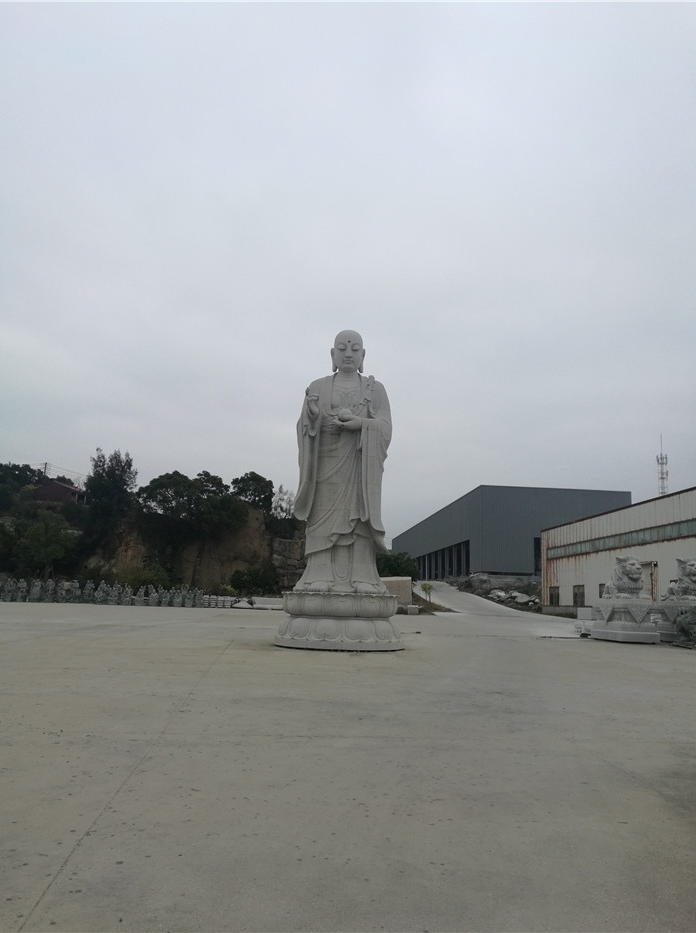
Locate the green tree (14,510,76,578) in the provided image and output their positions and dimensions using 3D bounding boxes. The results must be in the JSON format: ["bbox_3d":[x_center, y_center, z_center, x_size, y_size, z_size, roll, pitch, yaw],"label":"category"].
[{"bbox_3d":[-23.338,6.018,56.149,4.783,5.204,4.544,6,-11,-22],"label":"green tree"}]

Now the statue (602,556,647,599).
[{"bbox_3d":[9.606,3.870,25.174,1.200,1.441,1.750,3,-11,-8],"label":"statue"}]

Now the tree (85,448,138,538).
[{"bbox_3d":[-20.554,2.347,63.252,4.693,7.853,4.458,5,-11,-18],"label":"tree"}]

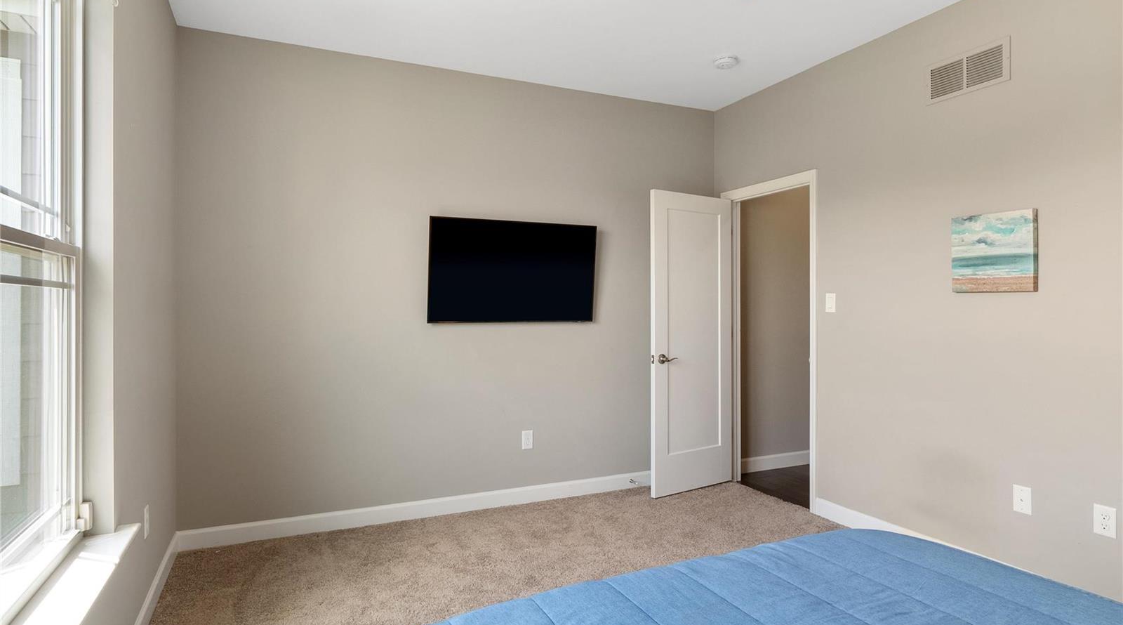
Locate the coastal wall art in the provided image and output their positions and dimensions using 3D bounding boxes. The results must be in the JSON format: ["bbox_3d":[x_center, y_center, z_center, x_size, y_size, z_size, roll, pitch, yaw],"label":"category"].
[{"bbox_3d":[1.983,-0.274,2.869,0.036,0.357,0.356,0,0,-25],"label":"coastal wall art"}]

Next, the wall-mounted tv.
[{"bbox_3d":[-0.297,-0.257,3.967,1.117,0.639,0.060,0,6,-25],"label":"wall-mounted tv"}]

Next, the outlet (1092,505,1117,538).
[{"bbox_3d":[2.173,0.834,2.498,0.008,0.117,0.073,0,0,-25],"label":"outlet"}]

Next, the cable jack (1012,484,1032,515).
[{"bbox_3d":[2.046,0.831,2.774,0.008,0.117,0.073,0,0,-25],"label":"cable jack"}]

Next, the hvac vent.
[{"bbox_3d":[1.934,-1.151,2.994,0.015,0.197,0.398,0,0,-25],"label":"hvac vent"}]

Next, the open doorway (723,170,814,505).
[{"bbox_3d":[1.427,0.179,4.256,0.140,2.125,0.880,0,0,-25],"label":"open doorway"}]

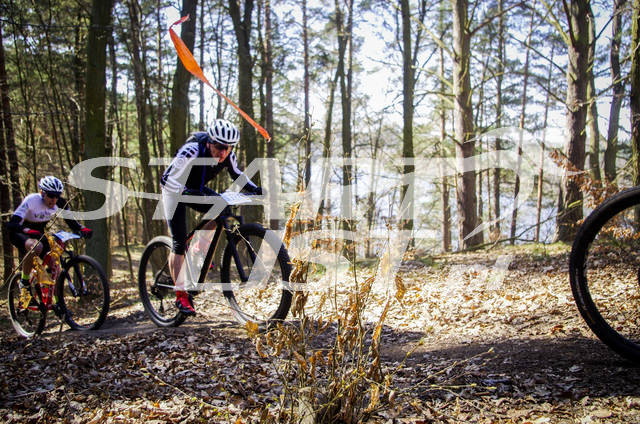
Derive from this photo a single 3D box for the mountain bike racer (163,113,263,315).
[{"bbox_3d":[-0.898,0.040,4.566,0.850,1.460,0.690,4,7,41],"label":"mountain bike racer"}]

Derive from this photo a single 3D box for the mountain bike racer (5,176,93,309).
[{"bbox_3d":[-2.917,0.384,6.325,0.890,1.480,0.690,4,6,35],"label":"mountain bike racer"}]

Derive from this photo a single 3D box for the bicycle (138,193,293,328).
[{"bbox_3d":[-0.874,0.370,4.571,1.830,1.020,0.700,-9,-3,42],"label":"bicycle"}]

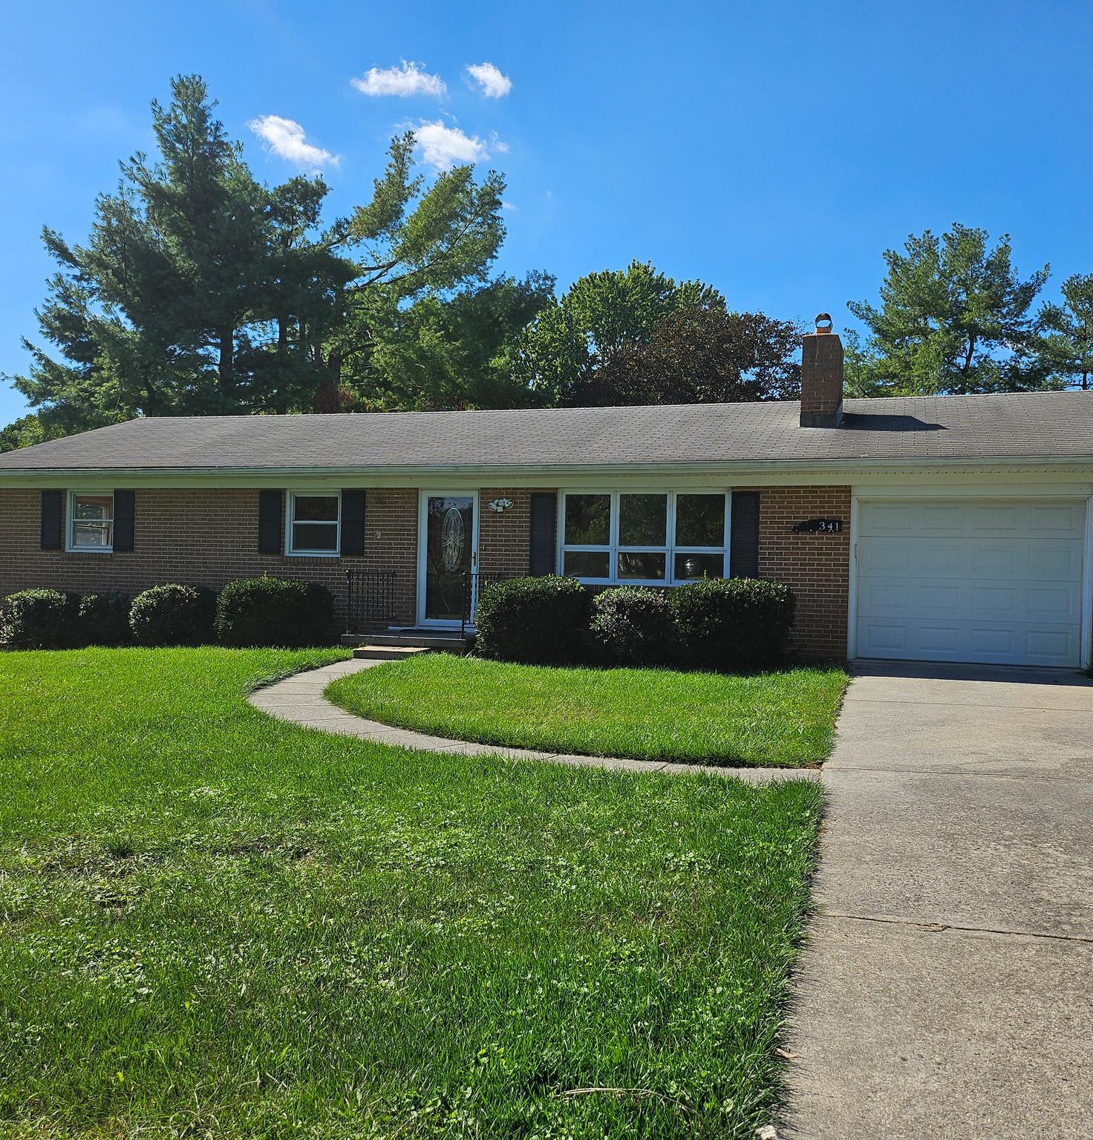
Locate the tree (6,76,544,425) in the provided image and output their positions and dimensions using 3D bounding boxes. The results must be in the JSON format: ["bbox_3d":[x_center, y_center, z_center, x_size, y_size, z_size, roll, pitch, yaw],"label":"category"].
[{"bbox_3d":[-10.123,-8.175,39.002,19.320,20.255,14.000,1,0,0],"label":"tree"}]

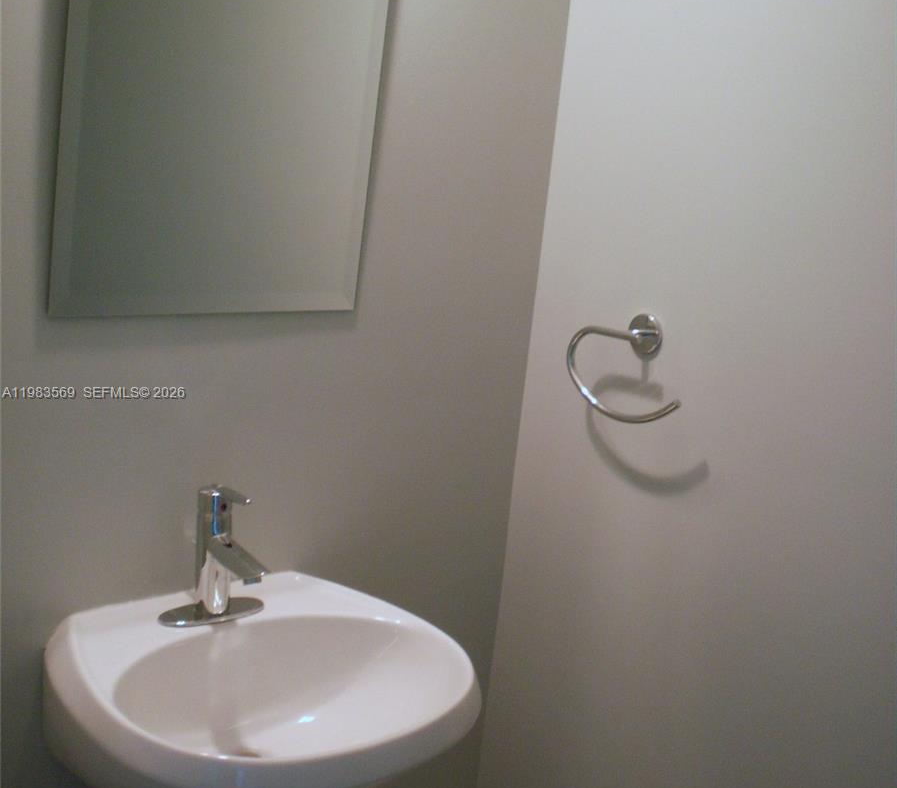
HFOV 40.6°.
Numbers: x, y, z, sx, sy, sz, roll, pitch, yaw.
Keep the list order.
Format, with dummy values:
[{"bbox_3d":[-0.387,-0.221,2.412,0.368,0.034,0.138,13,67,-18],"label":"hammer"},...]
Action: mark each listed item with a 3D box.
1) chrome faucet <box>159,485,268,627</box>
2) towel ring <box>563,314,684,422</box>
[{"bbox_3d":[-0.283,0.211,1.571,0.148,0.176,0.144,-5,16,-41],"label":"chrome faucet"},{"bbox_3d":[0.275,-0.040,1.803,0.065,0.157,0.225,-5,16,-41],"label":"towel ring"}]

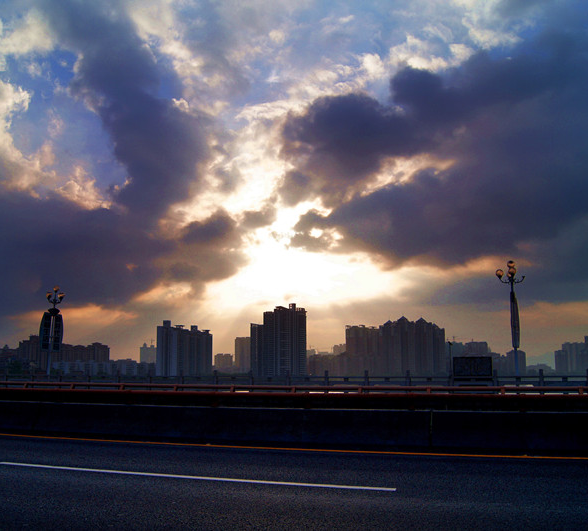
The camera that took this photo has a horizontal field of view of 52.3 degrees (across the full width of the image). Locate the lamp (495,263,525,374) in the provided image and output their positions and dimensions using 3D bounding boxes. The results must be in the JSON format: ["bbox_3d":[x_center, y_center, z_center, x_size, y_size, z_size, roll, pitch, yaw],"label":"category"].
[{"bbox_3d":[10.626,3.145,28.935,1.350,6.600,1.500,-3,-10,17],"label":"lamp"}]

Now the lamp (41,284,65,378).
[{"bbox_3d":[-14.954,4.533,36.930,1.350,6.600,1.500,-3,-10,17],"label":"lamp"}]

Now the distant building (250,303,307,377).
[{"bbox_3d":[-21.819,105.347,849.499,72.000,97.000,32.000,3,-10,-15],"label":"distant building"}]

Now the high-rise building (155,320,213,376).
[{"bbox_3d":[-146.030,110.952,802.854,75.000,70.000,28.000,10,-14,-44],"label":"high-rise building"}]

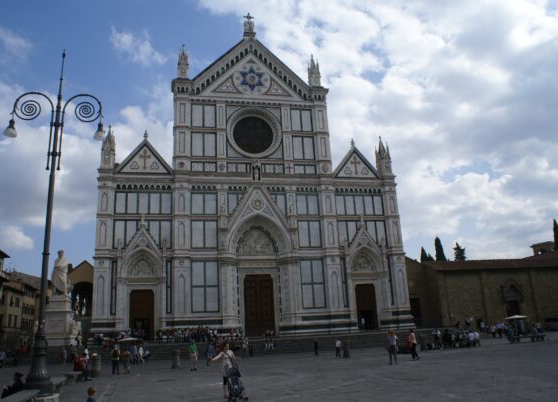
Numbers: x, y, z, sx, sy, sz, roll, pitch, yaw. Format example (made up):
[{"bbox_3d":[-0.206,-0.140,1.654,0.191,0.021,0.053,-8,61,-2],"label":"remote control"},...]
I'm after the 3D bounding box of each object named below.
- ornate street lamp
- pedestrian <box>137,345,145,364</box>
[{"bbox_3d":[-7.710,0.100,15.313,3.400,11.962,0.850,1,-16,-12],"label":"ornate street lamp"},{"bbox_3d":[-13.339,14.790,43.724,0.600,1.658,0.550,0,-16,-11],"label":"pedestrian"}]

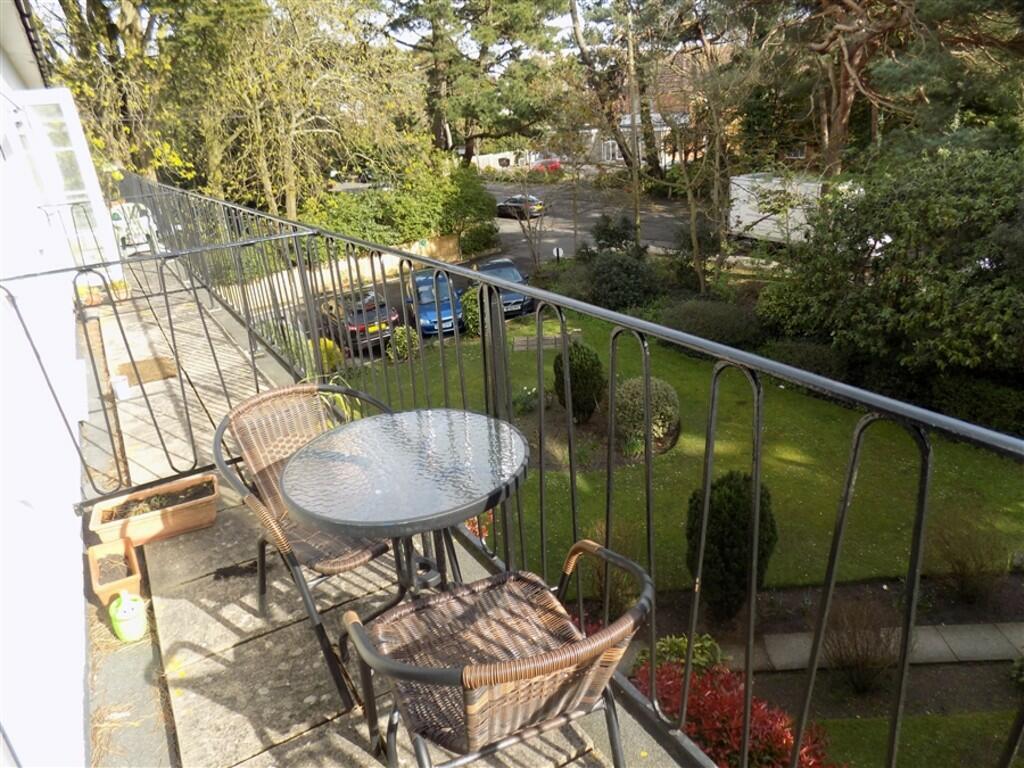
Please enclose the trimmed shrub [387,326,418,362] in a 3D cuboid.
[{"bbox_3d":[-3.104,-1.164,19.267,0.920,1.000,0.920,-7,21,-9],"label":"trimmed shrub"}]

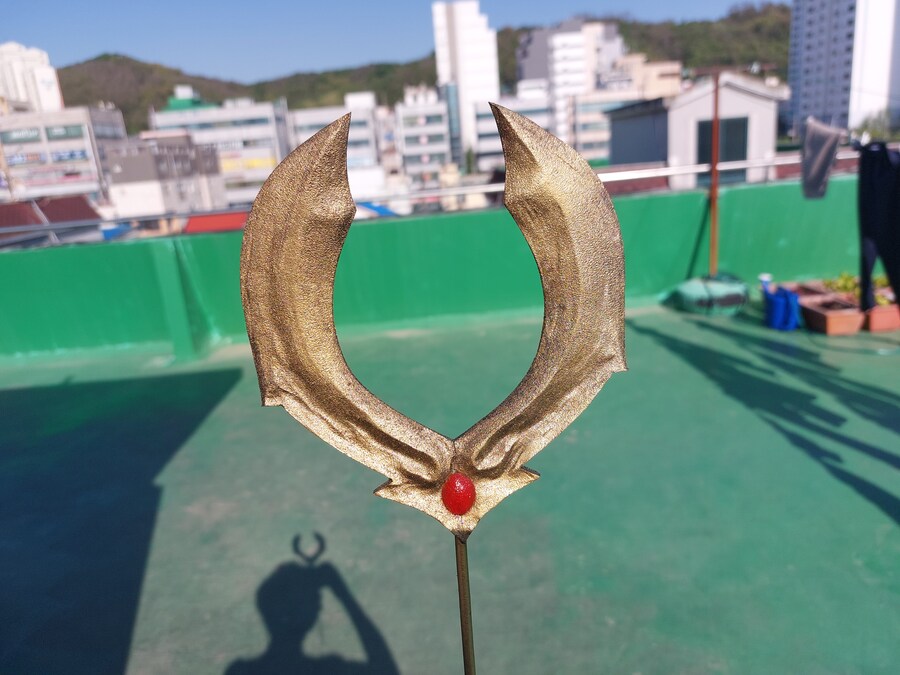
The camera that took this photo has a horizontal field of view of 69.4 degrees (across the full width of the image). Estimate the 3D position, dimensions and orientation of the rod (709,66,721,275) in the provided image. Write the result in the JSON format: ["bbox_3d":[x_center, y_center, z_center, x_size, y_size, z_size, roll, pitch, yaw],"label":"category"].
[{"bbox_3d":[2.783,-1.623,6.846,0.065,2.178,0.065,-5,13,0],"label":"rod"}]

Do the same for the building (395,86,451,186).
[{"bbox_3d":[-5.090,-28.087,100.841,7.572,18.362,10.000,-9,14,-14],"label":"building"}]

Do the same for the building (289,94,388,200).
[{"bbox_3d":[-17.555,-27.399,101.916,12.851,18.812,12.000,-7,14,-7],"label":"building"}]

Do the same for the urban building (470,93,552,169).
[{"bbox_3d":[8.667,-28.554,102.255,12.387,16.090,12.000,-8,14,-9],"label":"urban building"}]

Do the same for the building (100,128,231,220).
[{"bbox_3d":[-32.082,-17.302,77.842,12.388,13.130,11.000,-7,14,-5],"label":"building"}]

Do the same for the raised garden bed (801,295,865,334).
[{"bbox_3d":[3.247,-0.187,5.557,0.260,0.180,0.620,-3,14,9],"label":"raised garden bed"}]

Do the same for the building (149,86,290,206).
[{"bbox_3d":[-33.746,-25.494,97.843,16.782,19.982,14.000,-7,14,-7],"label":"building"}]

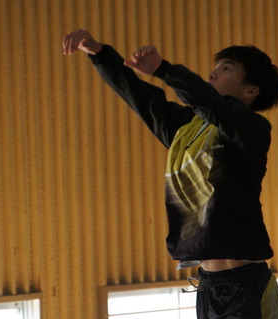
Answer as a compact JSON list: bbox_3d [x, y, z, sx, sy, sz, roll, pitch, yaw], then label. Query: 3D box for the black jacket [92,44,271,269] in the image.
[{"bbox_3d":[0.142,-0.013,11.750,0.540,0.690,0.480,-2,1,-33],"label":"black jacket"}]

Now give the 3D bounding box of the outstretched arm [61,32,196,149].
[{"bbox_3d":[-0.037,-0.227,11.800,0.580,0.180,0.160,33,-19,-31],"label":"outstretched arm"}]

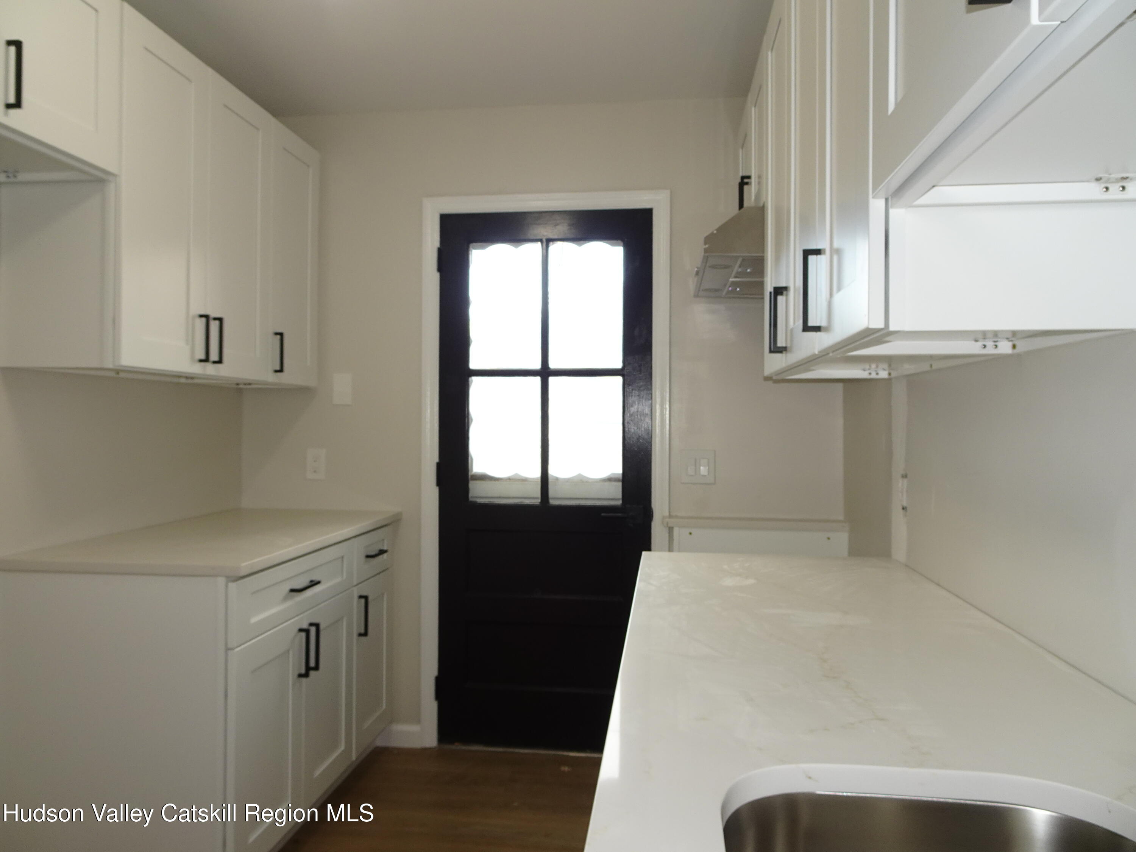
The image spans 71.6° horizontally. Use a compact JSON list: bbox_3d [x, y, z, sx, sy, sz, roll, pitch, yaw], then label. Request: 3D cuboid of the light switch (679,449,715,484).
[{"bbox_3d":[0.477,0.152,2.883,0.122,0.122,0.012,0,0,7],"label":"light switch"}]

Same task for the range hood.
[{"bbox_3d":[0.667,-0.523,2.460,0.512,0.132,0.755,0,0,7],"label":"range hood"}]

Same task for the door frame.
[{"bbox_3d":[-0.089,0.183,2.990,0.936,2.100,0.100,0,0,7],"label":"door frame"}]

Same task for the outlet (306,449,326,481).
[{"bbox_3d":[-0.981,0.148,3.066,0.073,0.117,0.010,0,0,7],"label":"outlet"}]

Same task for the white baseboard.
[{"bbox_3d":[-0.655,1.188,3.027,0.190,0.085,0.014,0,0,7],"label":"white baseboard"}]

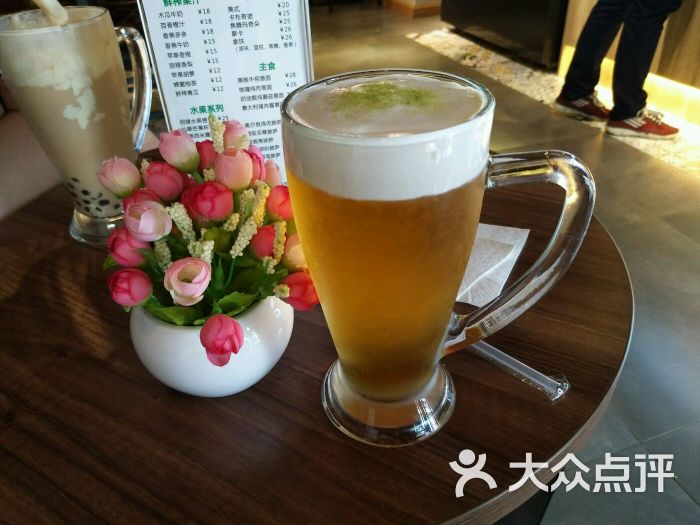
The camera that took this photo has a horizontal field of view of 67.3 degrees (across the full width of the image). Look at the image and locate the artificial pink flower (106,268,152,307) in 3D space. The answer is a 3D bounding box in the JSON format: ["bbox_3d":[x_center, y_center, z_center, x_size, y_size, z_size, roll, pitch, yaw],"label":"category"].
[{"bbox_3d":[-0.117,0.013,0.279,0.021,0.023,0.021,-43,27,0],"label":"artificial pink flower"}]

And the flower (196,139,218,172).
[{"bbox_3d":[-0.083,-0.061,0.303,0.021,0.022,0.021,-7,30,0],"label":"flower"}]

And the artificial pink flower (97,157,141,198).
[{"bbox_3d":[-0.125,-0.046,0.284,0.023,0.024,0.023,-20,28,27],"label":"artificial pink flower"}]

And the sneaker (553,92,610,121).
[{"bbox_3d":[1.188,-0.802,2.645,0.105,0.106,0.290,-30,42,-33],"label":"sneaker"}]

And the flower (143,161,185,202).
[{"bbox_3d":[-0.101,-0.044,0.286,0.022,0.022,0.022,-20,29,0],"label":"flower"}]

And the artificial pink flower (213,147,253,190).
[{"bbox_3d":[-0.064,-0.051,0.288,0.021,0.023,0.021,0,30,0],"label":"artificial pink flower"}]

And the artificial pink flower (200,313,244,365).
[{"bbox_3d":[-0.067,0.041,0.274,0.023,0.023,0.026,-3,77,0],"label":"artificial pink flower"}]

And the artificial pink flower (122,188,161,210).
[{"bbox_3d":[-0.114,-0.031,0.289,0.022,0.023,0.022,-20,30,22],"label":"artificial pink flower"}]

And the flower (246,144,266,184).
[{"bbox_3d":[-0.058,-0.056,0.305,0.021,0.023,0.022,29,11,36],"label":"flower"}]

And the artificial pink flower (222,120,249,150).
[{"bbox_3d":[-0.068,-0.074,0.313,0.020,0.023,0.021,13,3,21],"label":"artificial pink flower"}]

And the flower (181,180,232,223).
[{"bbox_3d":[-0.073,-0.031,0.268,0.024,0.022,0.023,-11,5,-11],"label":"flower"}]

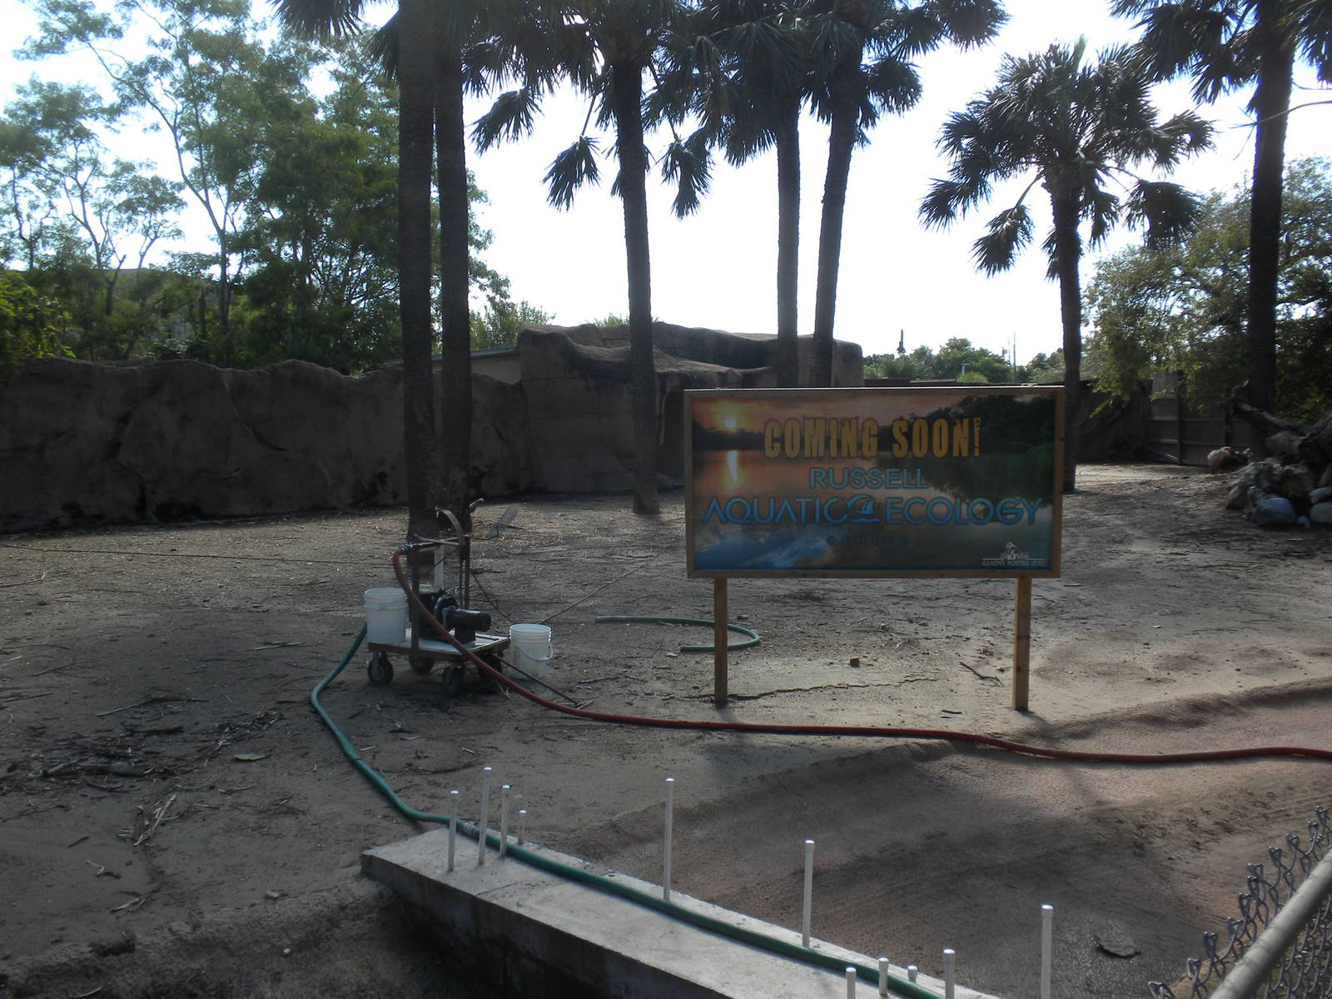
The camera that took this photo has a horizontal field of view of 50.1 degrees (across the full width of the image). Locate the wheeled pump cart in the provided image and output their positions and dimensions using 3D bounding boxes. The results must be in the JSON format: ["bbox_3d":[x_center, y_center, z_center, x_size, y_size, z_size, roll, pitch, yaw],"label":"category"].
[{"bbox_3d":[-1.657,0.722,10.381,0.850,1.200,0.616,2,6,26],"label":"wheeled pump cart"}]

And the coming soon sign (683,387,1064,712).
[{"bbox_3d":[1.379,0.340,9.533,2.484,2.182,0.130,0,6,4],"label":"coming soon sign"}]

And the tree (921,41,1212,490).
[{"bbox_3d":[6.935,-3.978,24.678,4.800,7.750,4.500,1,6,16],"label":"tree"}]

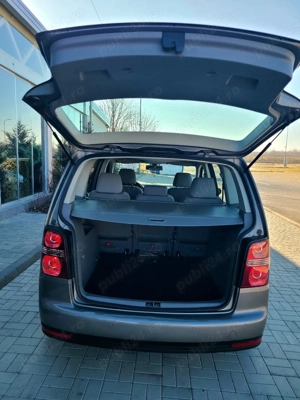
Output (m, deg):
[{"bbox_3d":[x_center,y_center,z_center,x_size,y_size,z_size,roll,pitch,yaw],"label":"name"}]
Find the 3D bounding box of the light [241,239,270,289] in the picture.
[{"bbox_3d":[0.737,0.428,2.102,0.205,0.370,0.190,3,9,0],"label":"light"}]

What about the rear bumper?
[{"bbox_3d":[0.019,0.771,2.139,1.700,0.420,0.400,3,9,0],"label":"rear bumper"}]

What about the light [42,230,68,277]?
[{"bbox_3d":[-0.656,0.357,2.102,0.205,0.370,0.190,3,9,0],"label":"light"}]

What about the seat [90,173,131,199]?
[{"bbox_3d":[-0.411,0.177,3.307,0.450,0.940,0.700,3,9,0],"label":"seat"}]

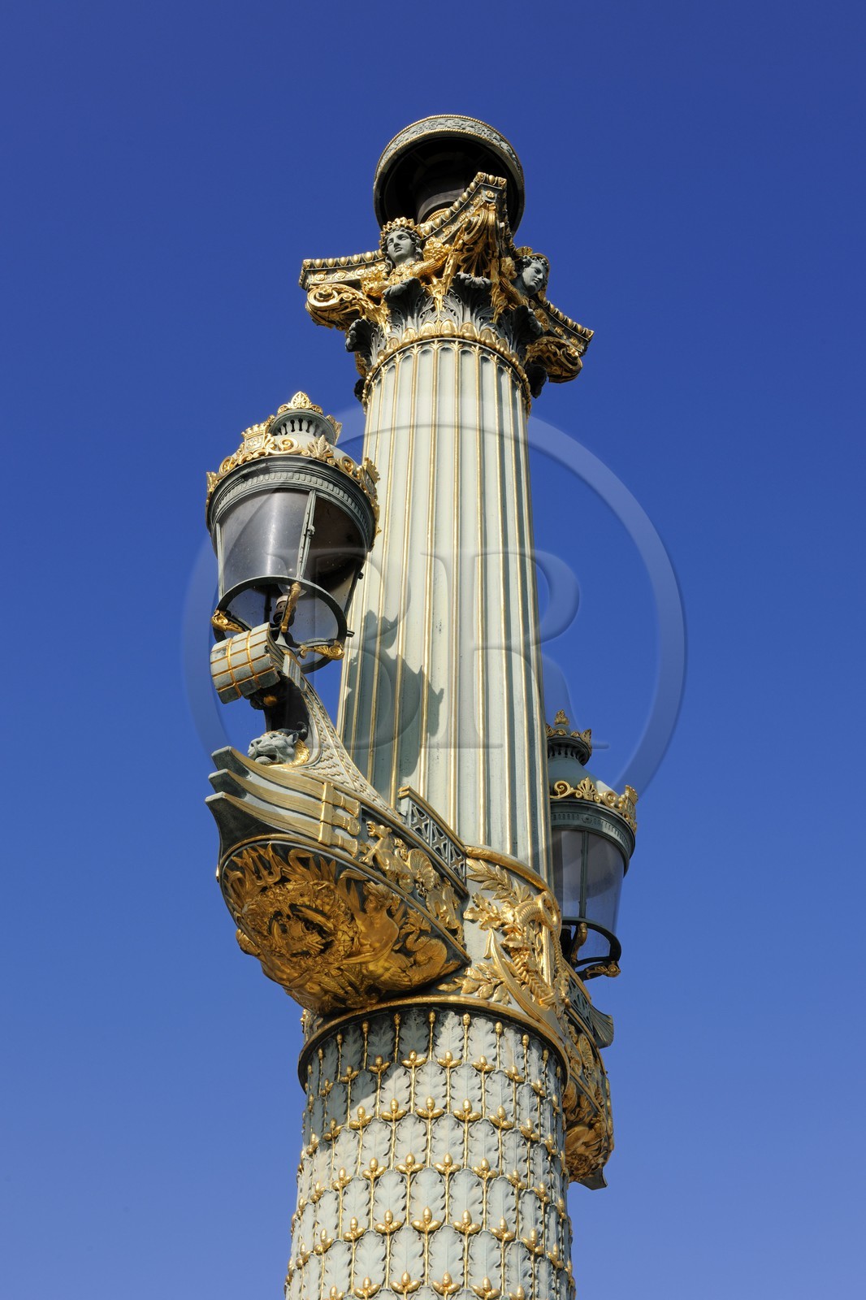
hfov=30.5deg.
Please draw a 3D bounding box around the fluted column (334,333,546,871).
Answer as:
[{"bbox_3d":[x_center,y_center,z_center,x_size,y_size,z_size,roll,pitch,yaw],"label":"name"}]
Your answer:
[{"bbox_3d":[0.031,-0.088,5.134,0.636,2.421,0.636,1,-46,1],"label":"fluted column"}]

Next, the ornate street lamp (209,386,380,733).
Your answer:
[{"bbox_3d":[-0.381,-0.316,4.364,0.519,1.370,0.536,1,-46,1],"label":"ornate street lamp"}]

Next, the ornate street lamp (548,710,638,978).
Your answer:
[{"bbox_3d":[0.431,0.629,5.394,0.519,1.169,0.519,-22,-51,21],"label":"ornate street lamp"}]

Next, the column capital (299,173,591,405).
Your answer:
[{"bbox_3d":[0.056,-1.157,6.245,0.938,0.730,0.938,-22,-51,21],"label":"column capital"}]

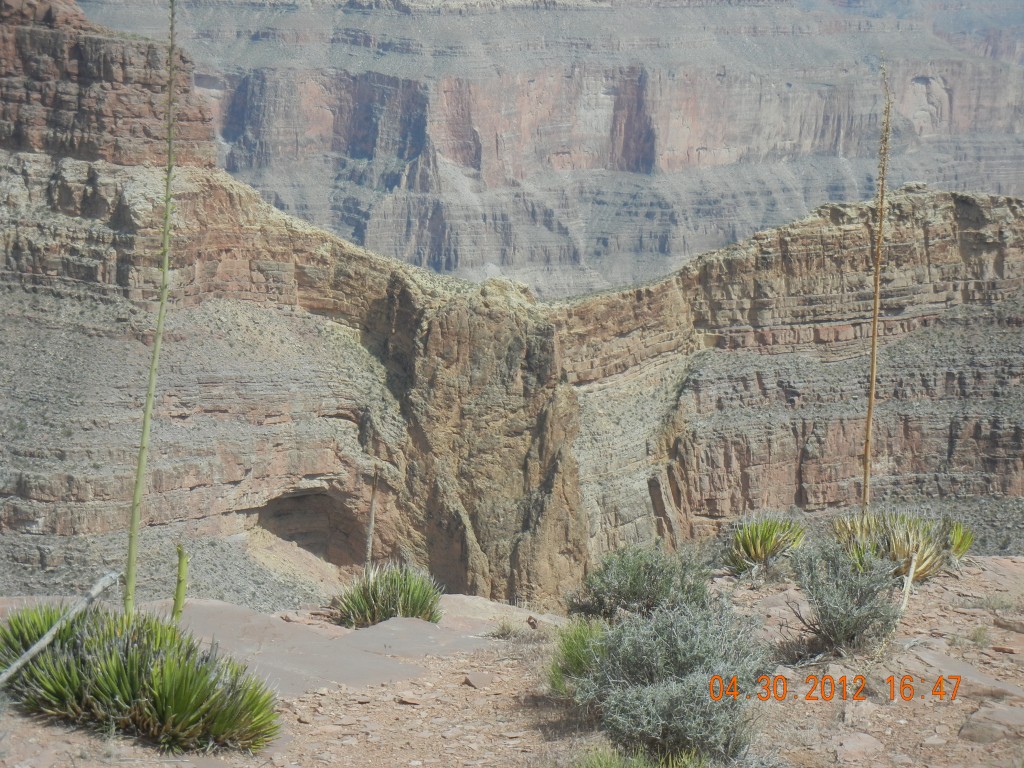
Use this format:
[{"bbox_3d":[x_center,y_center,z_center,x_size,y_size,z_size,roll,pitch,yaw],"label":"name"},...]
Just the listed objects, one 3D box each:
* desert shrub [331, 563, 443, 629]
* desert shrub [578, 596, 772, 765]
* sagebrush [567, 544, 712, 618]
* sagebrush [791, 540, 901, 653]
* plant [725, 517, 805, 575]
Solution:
[{"bbox_3d":[-0.577,0.980,12.200,0.494,0.291,0.433,1,9,0],"label":"desert shrub"},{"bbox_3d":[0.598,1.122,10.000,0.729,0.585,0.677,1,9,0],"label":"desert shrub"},{"bbox_3d":[0.596,0.930,12.400,0.640,0.375,0.560,1,9,0],"label":"sagebrush"},{"bbox_3d":[1.469,0.936,11.600,0.470,0.469,0.426,1,9,0],"label":"sagebrush"},{"bbox_3d":[1.295,0.828,13.500,0.398,0.288,0.369,1,9,0],"label":"plant"}]

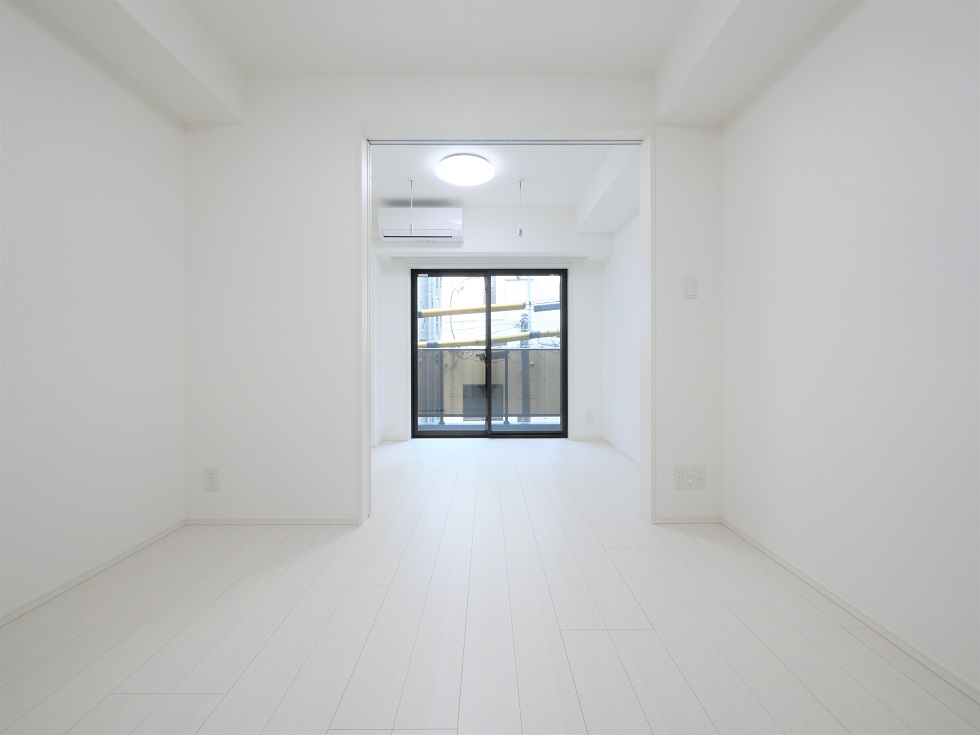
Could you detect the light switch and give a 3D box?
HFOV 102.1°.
[{"bbox_3d":[1.066,-0.424,2.102,0.074,0.123,0.011,0,1,0],"label":"light switch"}]

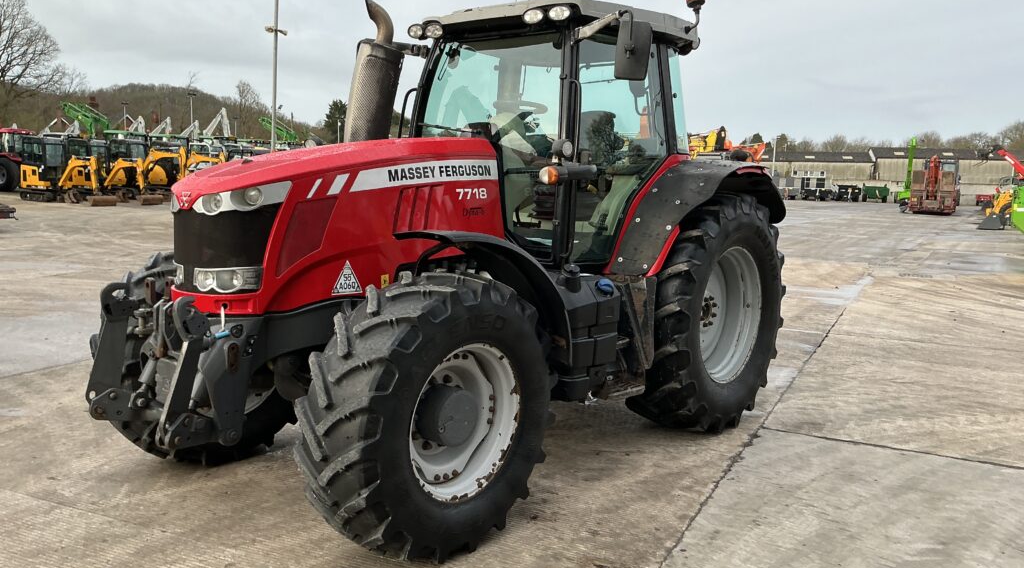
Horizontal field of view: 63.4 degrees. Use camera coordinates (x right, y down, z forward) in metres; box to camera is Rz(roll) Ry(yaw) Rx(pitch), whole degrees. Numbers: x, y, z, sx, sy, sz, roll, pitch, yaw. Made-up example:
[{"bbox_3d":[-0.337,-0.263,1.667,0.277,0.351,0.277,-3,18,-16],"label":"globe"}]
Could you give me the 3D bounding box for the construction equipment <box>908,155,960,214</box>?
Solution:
[{"bbox_3d":[22.839,-5.362,44.887,2.450,3.100,5.000,5,9,20],"label":"construction equipment"}]

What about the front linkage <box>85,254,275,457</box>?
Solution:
[{"bbox_3d":[-1.664,0.321,4.028,0.940,0.740,0.640,9,11,40],"label":"front linkage"}]

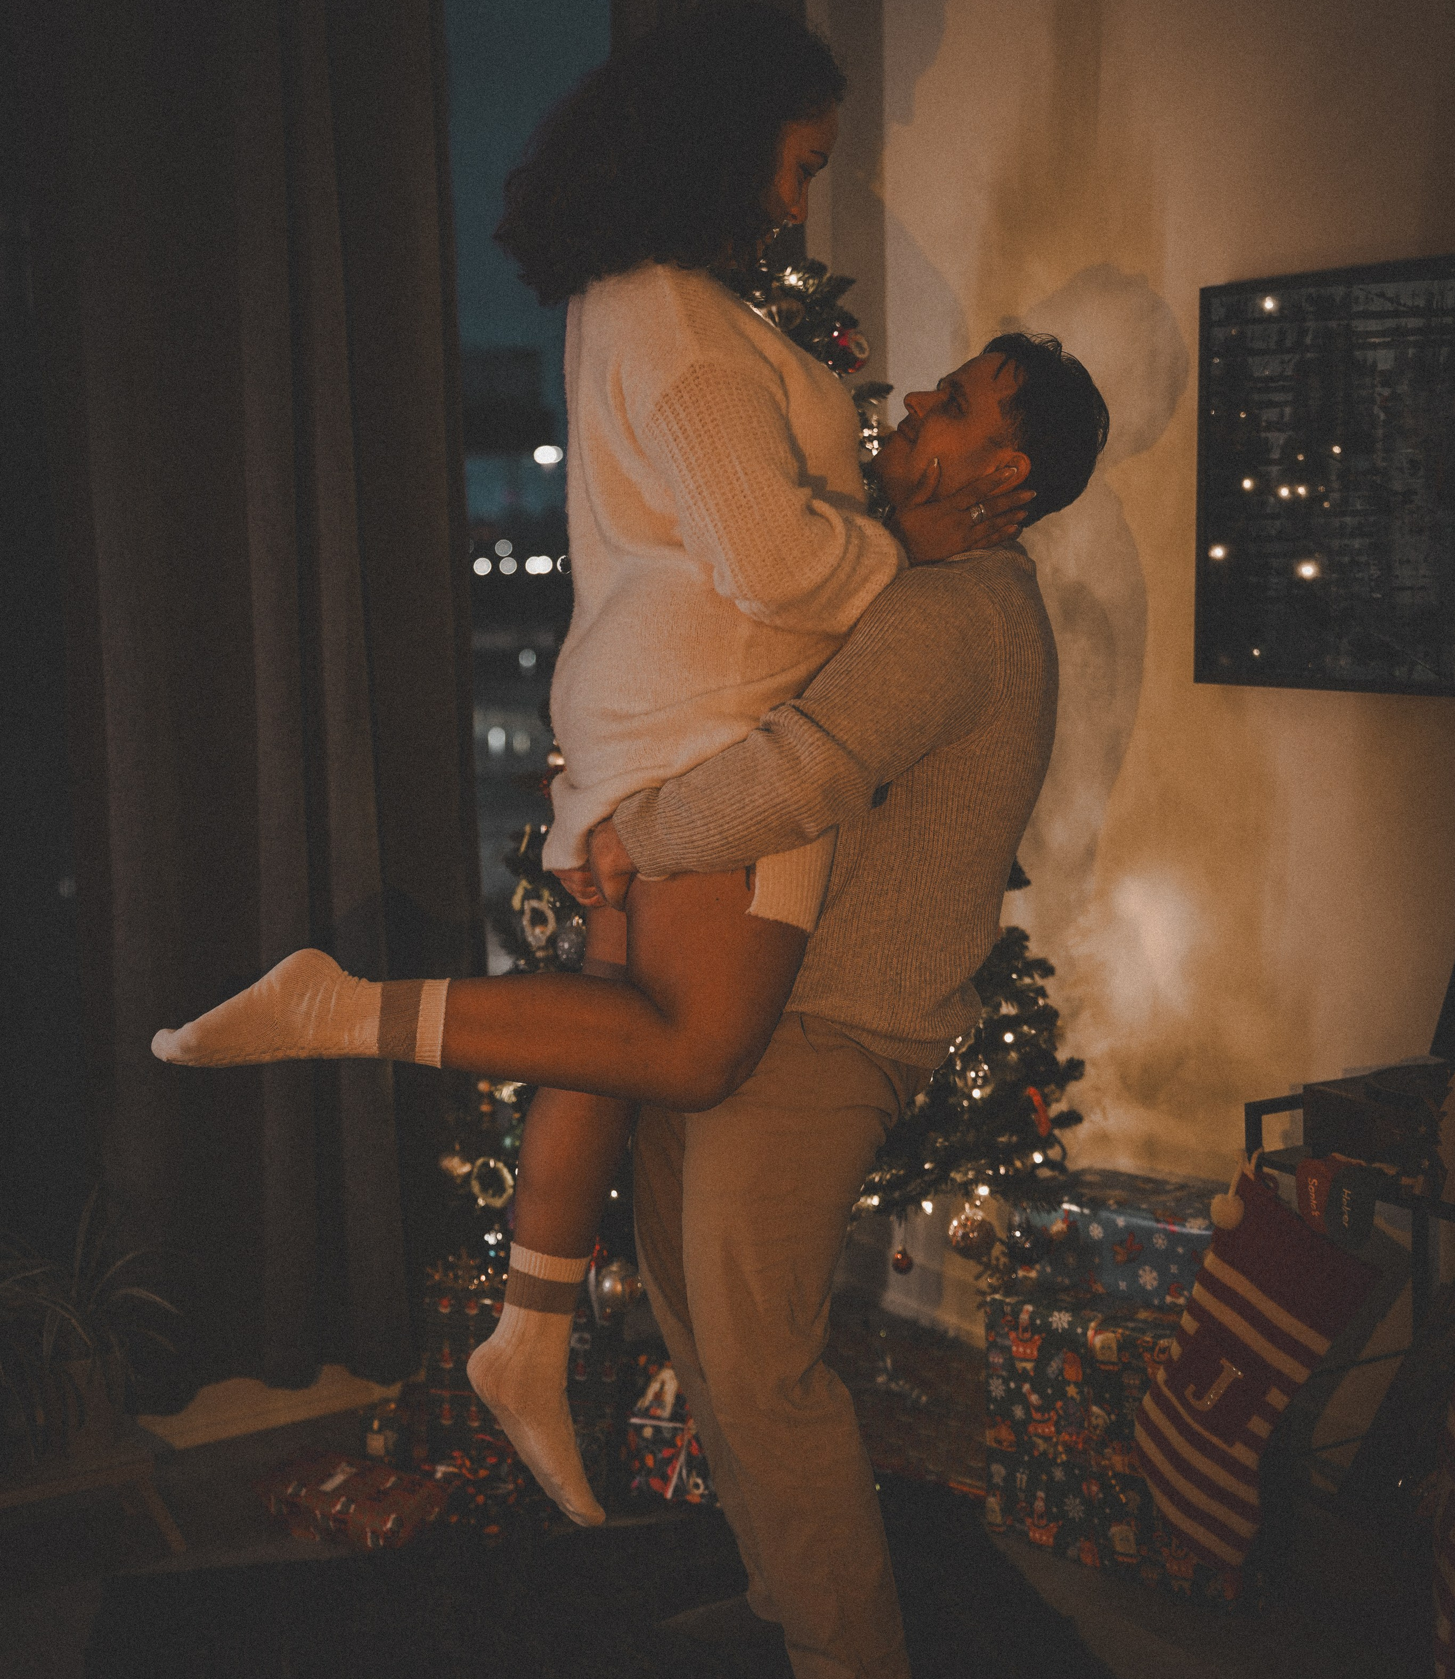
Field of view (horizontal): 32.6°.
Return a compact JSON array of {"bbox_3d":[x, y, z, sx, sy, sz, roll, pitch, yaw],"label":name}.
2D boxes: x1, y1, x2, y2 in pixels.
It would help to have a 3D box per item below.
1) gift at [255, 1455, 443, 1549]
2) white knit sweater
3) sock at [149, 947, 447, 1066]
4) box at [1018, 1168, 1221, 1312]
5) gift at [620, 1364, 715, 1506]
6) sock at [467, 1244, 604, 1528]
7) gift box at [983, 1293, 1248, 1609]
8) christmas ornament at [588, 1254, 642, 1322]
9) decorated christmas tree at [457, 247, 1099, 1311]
[{"bbox_3d":[-0.533,0.949,3.562,0.260,0.055,0.145,3,9,31],"label":"gift"},{"bbox_3d":[-0.004,-0.289,2.900,0.380,0.750,0.470,-3,8,-11],"label":"white knit sweater"},{"bbox_3d":[-0.484,0.193,2.820,0.335,0.132,0.095,-3,8,-10],"label":"sock"},{"bbox_3d":[0.624,0.565,3.434,0.360,0.130,0.200,6,10,42],"label":"box"},{"bbox_3d":[-0.020,0.837,3.658,0.220,0.225,0.180,2,8,20],"label":"gift"},{"bbox_3d":[-0.229,0.660,3.000,0.163,0.340,0.100,-3,8,-12],"label":"sock"},{"bbox_3d":[0.614,0.801,3.426,0.430,0.335,0.290,6,11,43],"label":"gift box"},{"bbox_3d":[-0.157,0.634,3.520,0.068,0.078,0.068,-1,8,0],"label":"christmas ornament"},{"bbox_3d":[0.091,-0.016,3.712,0.930,1.900,0.930,1,8,18],"label":"decorated christmas tree"}]

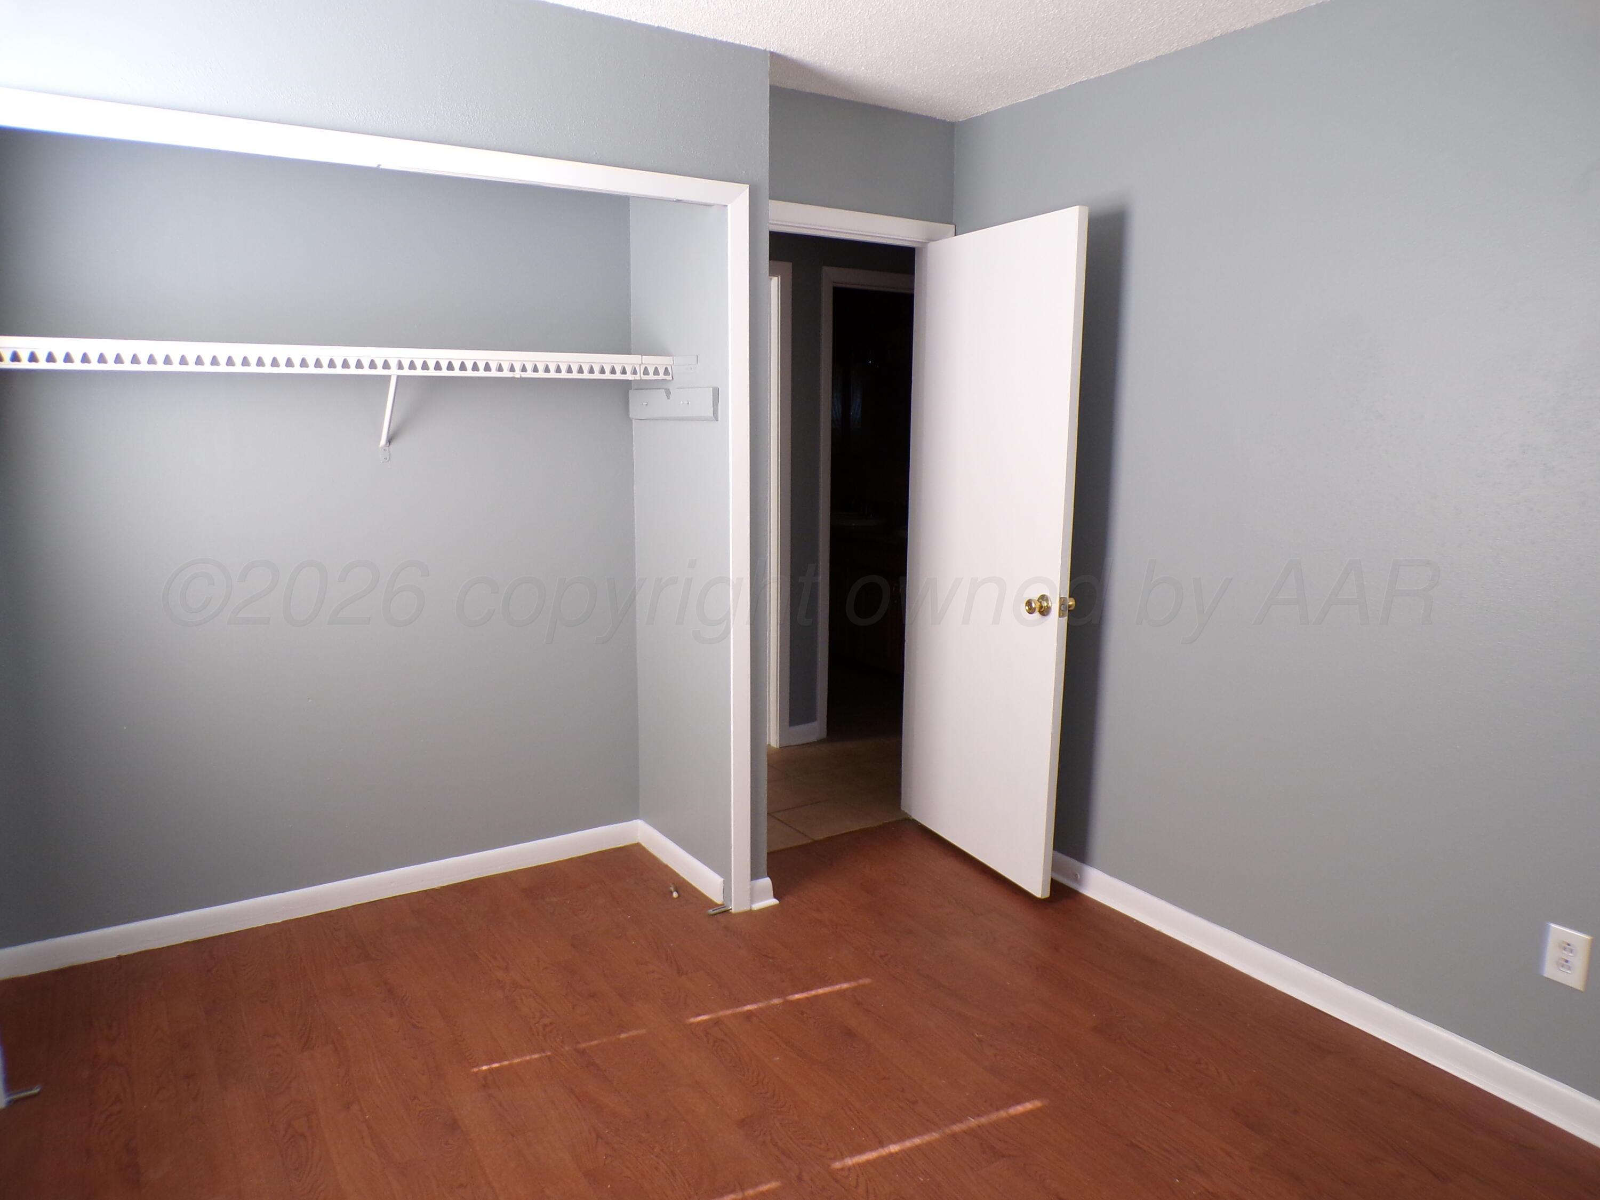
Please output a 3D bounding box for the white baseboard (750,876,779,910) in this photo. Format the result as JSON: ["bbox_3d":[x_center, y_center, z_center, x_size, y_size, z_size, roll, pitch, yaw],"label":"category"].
[{"bbox_3d":[-0.111,0.884,3.364,0.095,0.087,0.028,-6,12,-32],"label":"white baseboard"}]

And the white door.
[{"bbox_3d":[0.606,-0.145,3.579,0.038,2.032,0.760,-4,11,-26],"label":"white door"}]

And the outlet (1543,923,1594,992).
[{"bbox_3d":[1.599,0.744,2.310,0.010,0.118,0.076,-6,12,-32],"label":"outlet"}]

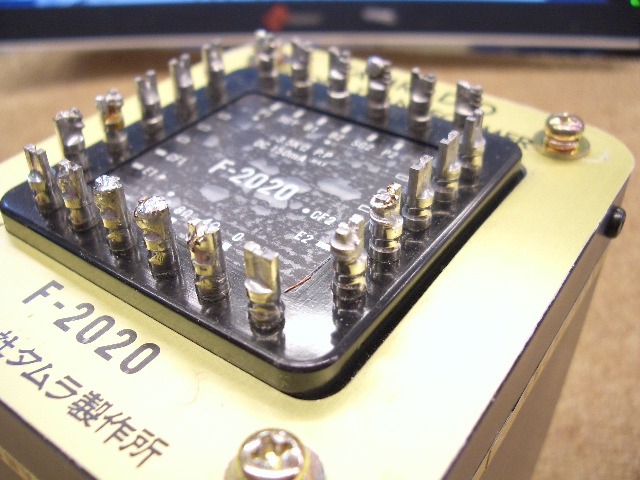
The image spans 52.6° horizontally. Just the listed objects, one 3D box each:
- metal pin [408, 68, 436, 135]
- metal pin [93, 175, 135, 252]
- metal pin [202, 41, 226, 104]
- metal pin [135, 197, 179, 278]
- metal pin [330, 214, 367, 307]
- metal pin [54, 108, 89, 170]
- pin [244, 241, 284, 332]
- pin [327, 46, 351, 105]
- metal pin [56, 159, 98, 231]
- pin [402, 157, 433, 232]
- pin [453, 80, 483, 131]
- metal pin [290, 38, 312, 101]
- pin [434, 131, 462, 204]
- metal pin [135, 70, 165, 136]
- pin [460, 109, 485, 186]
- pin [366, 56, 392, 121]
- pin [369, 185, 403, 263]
[{"bbox_3d":[0.020,-0.028,0.128,0.005,0.012,0.005,23,44,28],"label":"metal pin"},{"bbox_3d":[-0.031,-0.004,0.099,0.004,0.012,0.004,-1,36,1],"label":"metal pin"},{"bbox_3d":[-0.023,-0.037,0.143,0.004,0.012,0.004,-1,36,1],"label":"metal pin"},{"bbox_3d":[-0.024,0.000,0.095,0.005,0.012,0.005,-1,38,1],"label":"metal pin"},{"bbox_3d":[0.004,0.003,0.089,0.005,0.012,0.005,23,44,28],"label":"metal pin"},{"bbox_3d":[-0.046,-0.018,0.119,0.004,0.012,0.004,22,43,29],"label":"metal pin"},{"bbox_3d":[-0.007,0.006,0.085,0.005,0.012,0.005,23,44,28],"label":"pin"},{"bbox_3d":[0.004,-0.034,0.138,0.004,0.012,0.004,-1,36,1],"label":"pin"},{"bbox_3d":[-0.039,-0.007,0.104,0.004,0.012,0.004,22,43,29],"label":"metal pin"},{"bbox_3d":[0.016,-0.007,0.101,0.005,0.012,0.005,23,44,28],"label":"pin"},{"bbox_3d":[0.028,-0.024,0.123,0.004,0.012,0.004,22,43,29],"label":"pin"},{"bbox_3d":[-0.004,-0.037,0.143,0.004,0.012,0.004,-1,36,1],"label":"metal pin"},{"bbox_3d":[0.021,-0.012,0.108,0.005,0.012,0.005,23,44,28],"label":"pin"},{"bbox_3d":[-0.034,-0.028,0.131,0.005,0.012,0.005,23,44,28],"label":"metal pin"},{"bbox_3d":[0.027,-0.016,0.113,0.004,0.012,0.004,22,43,29],"label":"pin"},{"bbox_3d":[0.012,-0.031,0.133,0.004,0.012,0.004,-1,36,1],"label":"pin"},{"bbox_3d":[0.010,-0.002,0.095,0.005,0.012,0.005,-1,38,1],"label":"pin"}]

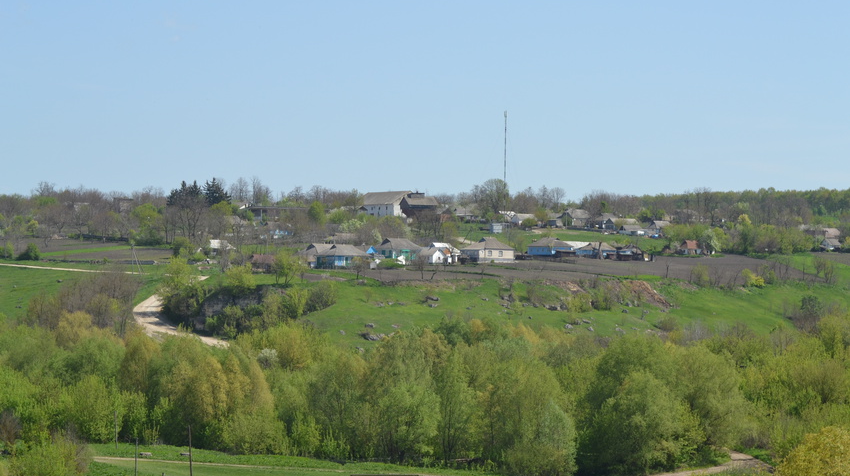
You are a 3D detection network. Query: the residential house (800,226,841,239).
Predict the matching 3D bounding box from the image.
[{"bbox_3d":[120.801,-1.371,755.000,9.000,4.800,8.500,0,0,-30],"label":"residential house"}]

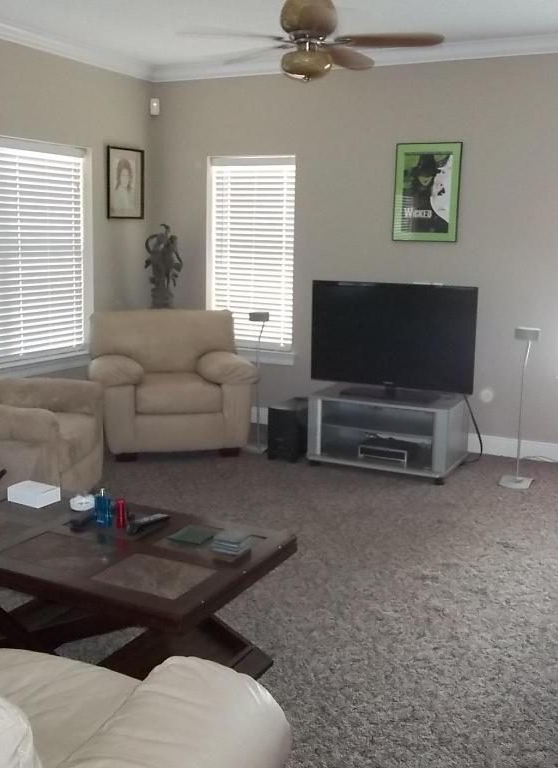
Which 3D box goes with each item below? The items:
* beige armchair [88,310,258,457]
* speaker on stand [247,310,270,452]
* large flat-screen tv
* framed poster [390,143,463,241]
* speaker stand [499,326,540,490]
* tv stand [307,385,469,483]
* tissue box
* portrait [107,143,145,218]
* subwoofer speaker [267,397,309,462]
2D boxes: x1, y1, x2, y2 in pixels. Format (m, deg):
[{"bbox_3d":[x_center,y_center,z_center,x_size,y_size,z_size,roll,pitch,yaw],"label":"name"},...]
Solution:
[{"bbox_3d":[-0.751,-0.022,5.794,1.131,0.936,0.936,-1,11,-9],"label":"beige armchair"},{"bbox_3d":[-0.149,-0.008,5.669,0.166,0.975,0.166,2,11,7],"label":"speaker on stand"},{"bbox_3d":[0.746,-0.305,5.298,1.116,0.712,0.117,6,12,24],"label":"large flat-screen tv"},{"bbox_3d":[1.026,-1.328,5.555,0.463,0.673,0.029,6,12,24],"label":"framed poster"},{"bbox_3d":[1.512,0.147,4.980,0.175,0.985,0.185,9,13,35],"label":"speaker stand"},{"bbox_3d":[0.693,0.313,5.122,0.895,0.455,0.520,6,12,24],"label":"tv stand"},{"bbox_3d":[-0.932,0.420,3.047,0.158,0.052,0.112,7,12,29],"label":"tissue box"},{"bbox_3d":[-1.167,-1.529,6.101,0.030,0.530,0.457,6,12,26],"label":"portrait"},{"bbox_3d":[0.098,0.307,5.393,0.195,0.345,0.385,6,12,23],"label":"subwoofer speaker"}]

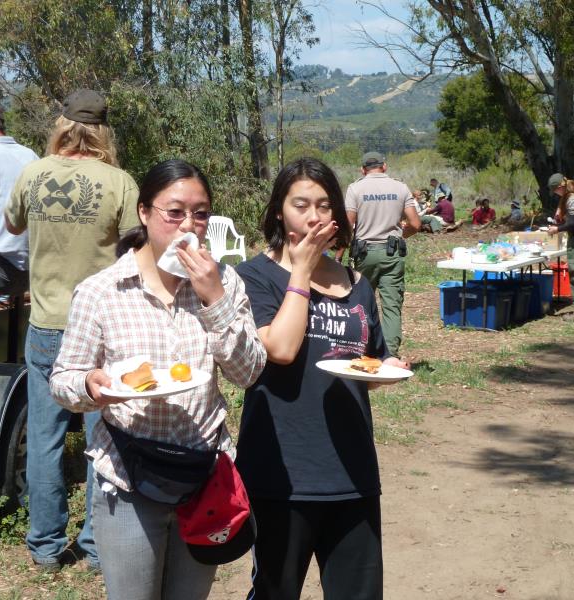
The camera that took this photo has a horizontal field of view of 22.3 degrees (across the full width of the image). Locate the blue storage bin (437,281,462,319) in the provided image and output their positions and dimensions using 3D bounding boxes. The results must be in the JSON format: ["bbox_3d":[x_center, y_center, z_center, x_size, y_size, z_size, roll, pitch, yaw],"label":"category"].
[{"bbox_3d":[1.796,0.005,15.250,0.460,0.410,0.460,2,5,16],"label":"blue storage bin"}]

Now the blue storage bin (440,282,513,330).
[{"bbox_3d":[1.935,0.067,14.950,0.630,0.420,0.430,3,6,21],"label":"blue storage bin"}]

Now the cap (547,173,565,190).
[{"bbox_3d":[2.869,-1.262,15.500,0.250,0.140,0.175,-28,16,-25],"label":"cap"}]

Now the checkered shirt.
[{"bbox_3d":[-0.302,0.162,3.400,0.500,0.590,0.340,0,5,-12],"label":"checkered shirt"}]

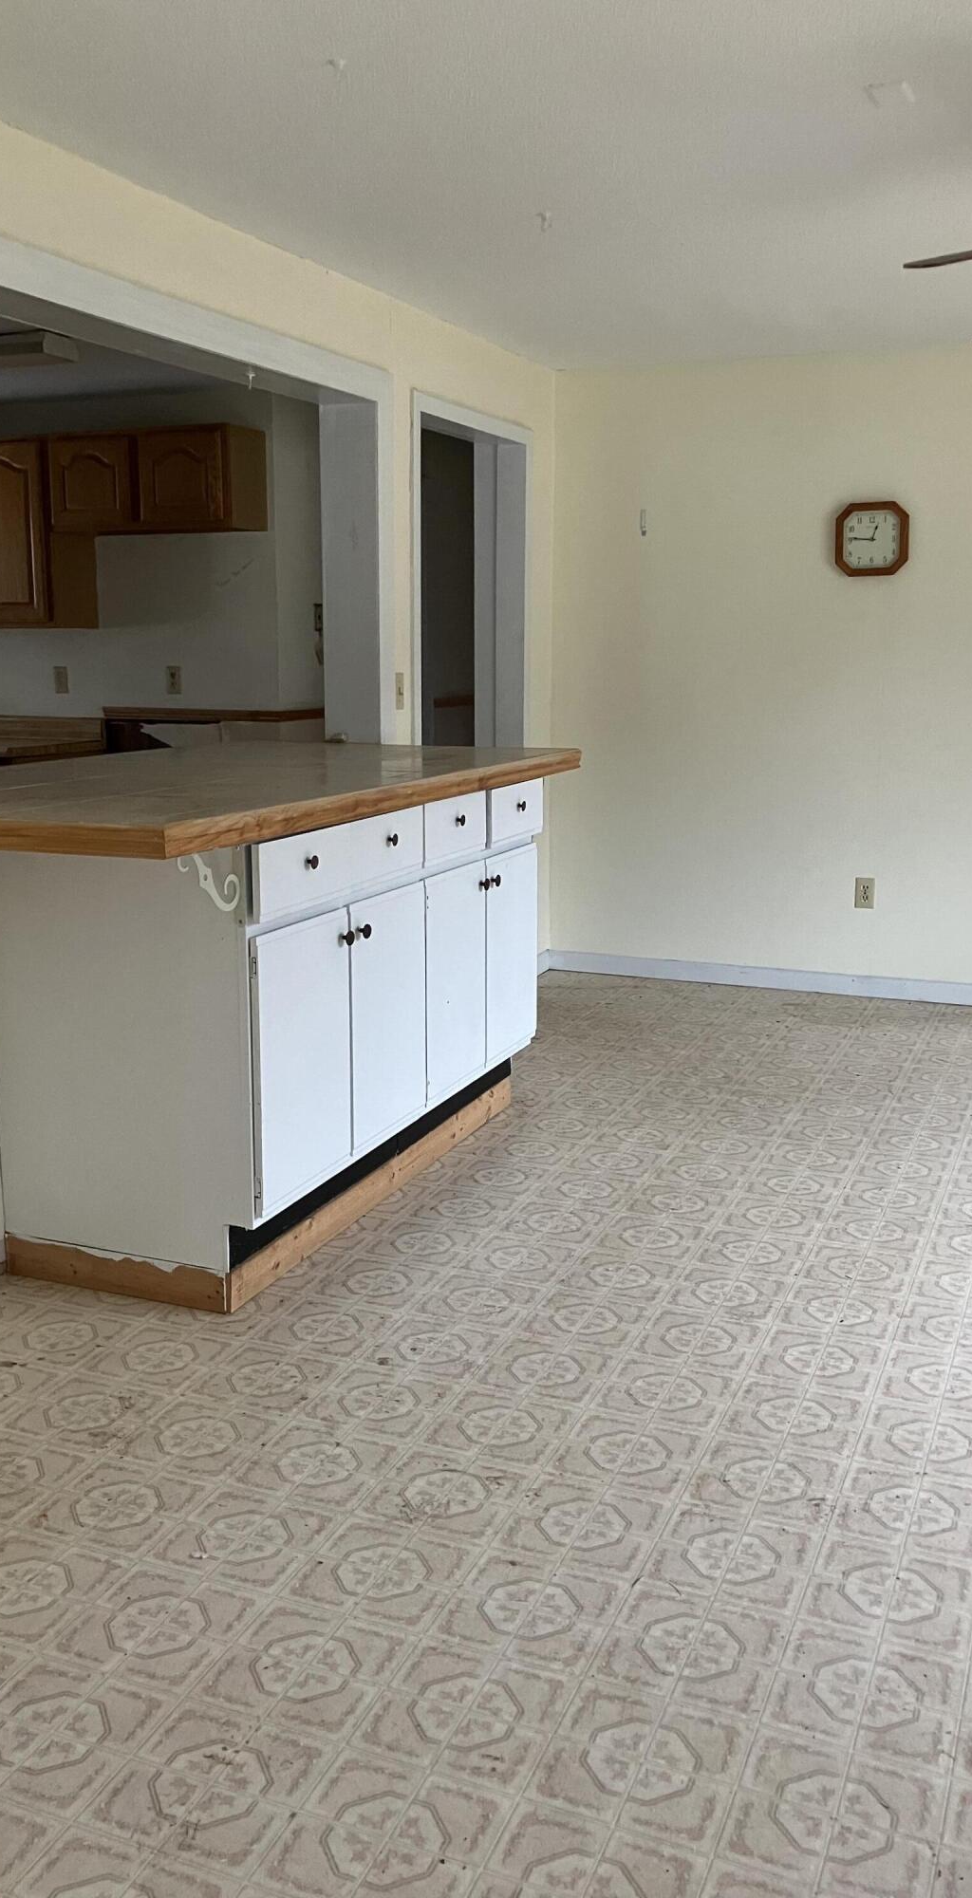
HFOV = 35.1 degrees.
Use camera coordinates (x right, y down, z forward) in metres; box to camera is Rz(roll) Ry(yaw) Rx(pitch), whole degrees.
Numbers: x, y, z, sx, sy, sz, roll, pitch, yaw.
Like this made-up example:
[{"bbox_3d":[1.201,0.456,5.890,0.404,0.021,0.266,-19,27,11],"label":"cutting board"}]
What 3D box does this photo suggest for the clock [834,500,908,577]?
[{"bbox_3d":[1.377,-1.458,5.470,0.254,0.254,0.042,5,12,22],"label":"clock"}]

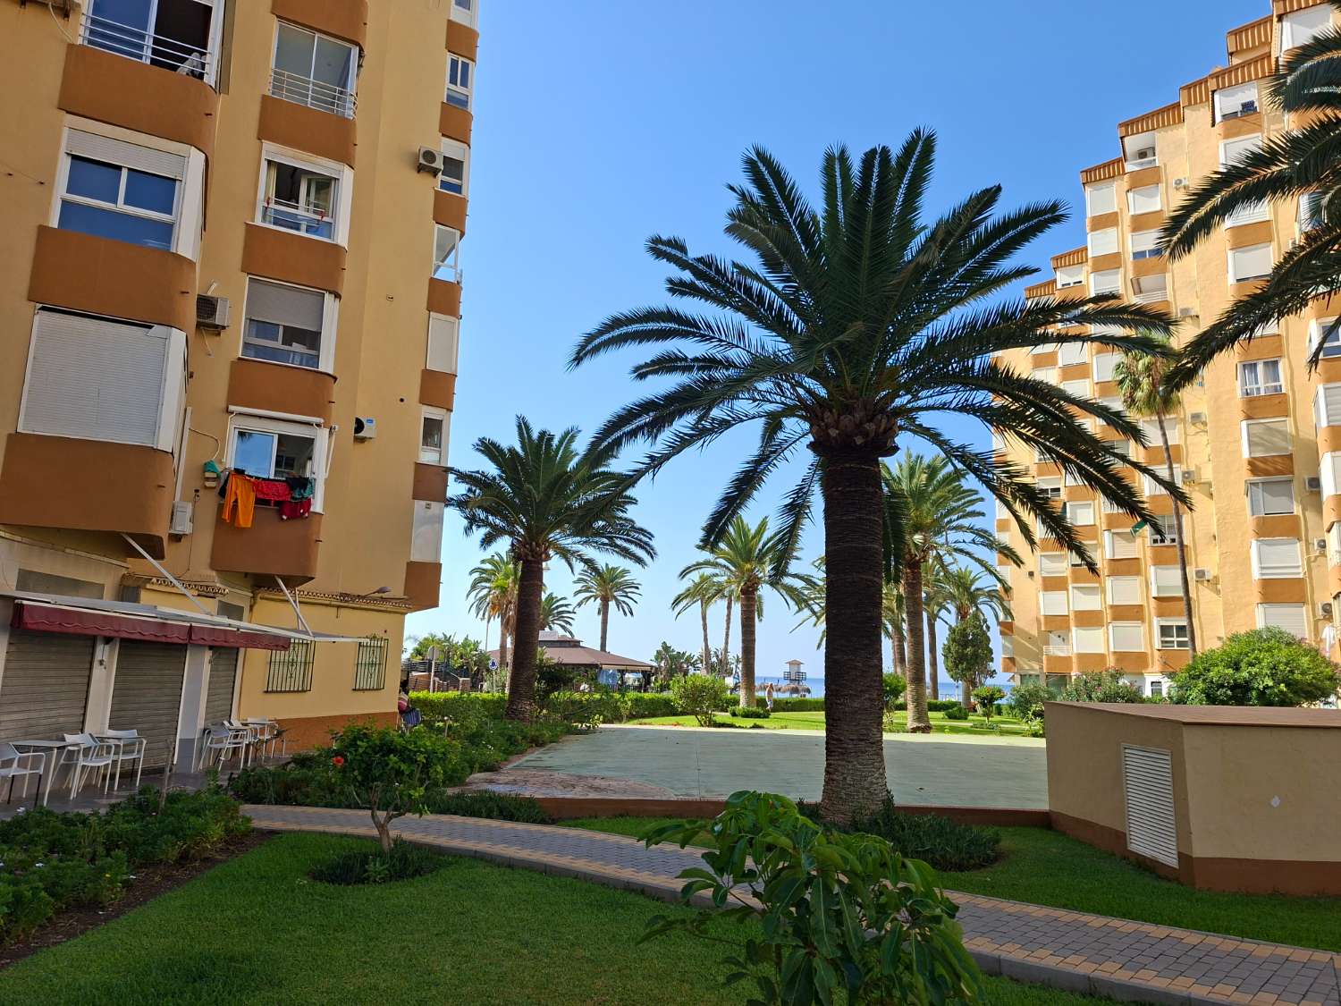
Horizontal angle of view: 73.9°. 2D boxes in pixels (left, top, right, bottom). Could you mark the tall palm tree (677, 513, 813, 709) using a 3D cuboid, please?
[{"bbox_3d":[4.621,6.752,54.707,7.800,11.500,7.800,2,-11,0],"label":"tall palm tree"}]

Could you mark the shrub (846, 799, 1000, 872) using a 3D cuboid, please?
[{"bbox_3d":[2.694,3.419,9.487,1.640,0.480,1.550,2,-11,0],"label":"shrub"}]

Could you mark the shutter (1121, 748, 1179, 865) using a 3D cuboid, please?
[{"bbox_3d":[4.605,2.884,8.577,0.060,1.024,0.957,2,-11,2],"label":"shutter"}]

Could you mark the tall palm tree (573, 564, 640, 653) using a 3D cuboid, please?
[{"bbox_3d":[-5.794,11.415,80.122,6.029,11.884,6.029,2,-11,0],"label":"tall palm tree"}]

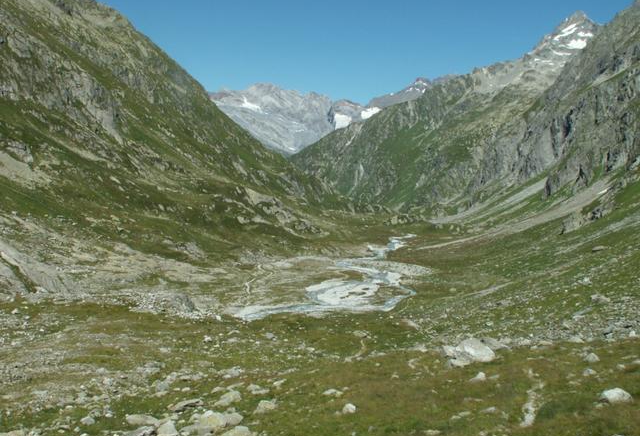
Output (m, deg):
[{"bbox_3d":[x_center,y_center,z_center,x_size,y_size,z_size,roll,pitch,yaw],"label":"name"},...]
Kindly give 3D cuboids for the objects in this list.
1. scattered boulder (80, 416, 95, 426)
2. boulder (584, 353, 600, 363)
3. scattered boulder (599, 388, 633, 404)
[{"bbox_3d":[-9.123,7.985,25.392,0.533,0.362,0.453,-1,3,-20],"label":"scattered boulder"},{"bbox_3d":[19.371,9.917,46.000,1.137,0.677,0.910,1,3,23],"label":"boulder"},{"bbox_3d":[12.330,7.448,27.000,1.419,0.603,1.064,1,3,25],"label":"scattered boulder"}]

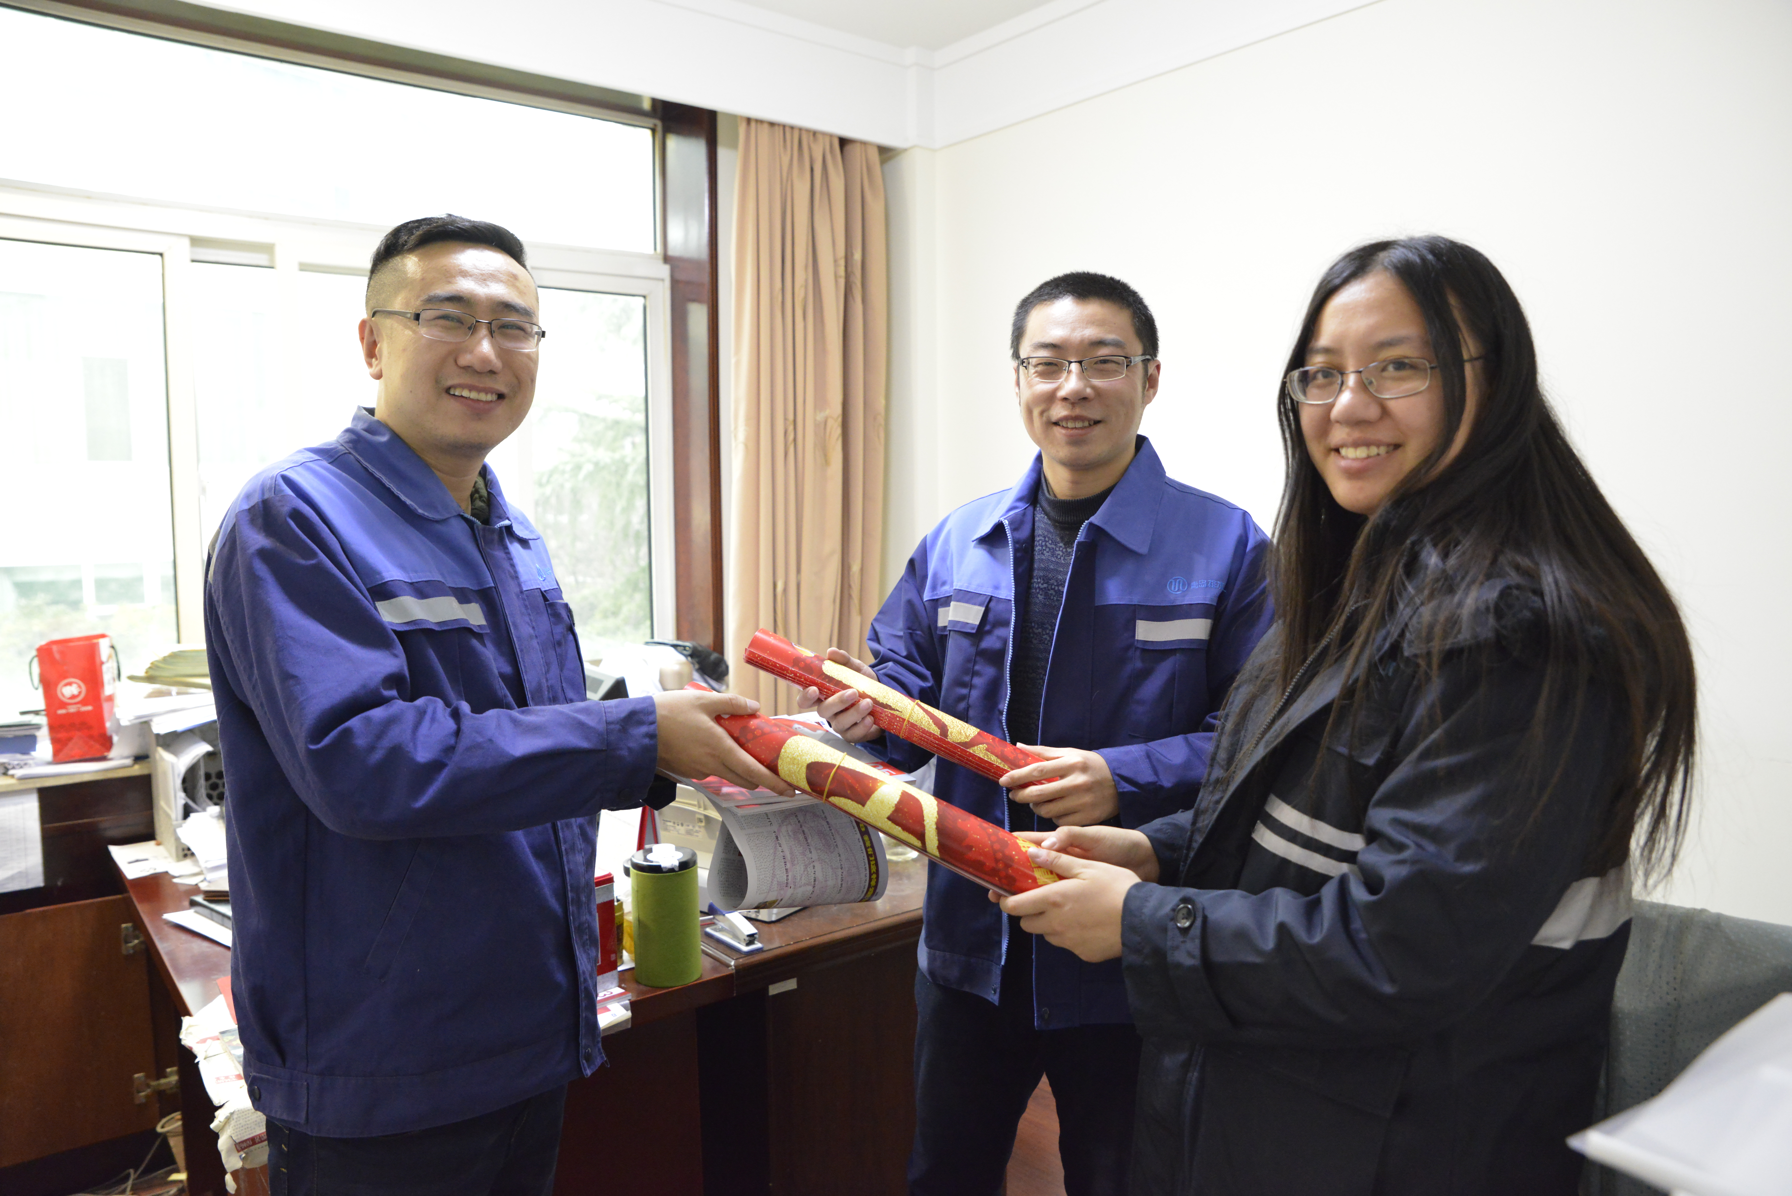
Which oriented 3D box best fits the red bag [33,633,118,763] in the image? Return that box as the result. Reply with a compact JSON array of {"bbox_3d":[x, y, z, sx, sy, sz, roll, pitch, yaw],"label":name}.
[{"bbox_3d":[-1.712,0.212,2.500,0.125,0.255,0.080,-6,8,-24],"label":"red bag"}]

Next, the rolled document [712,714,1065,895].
[{"bbox_3d":[-0.021,0.176,1.050,0.375,0.047,0.047,23,-9,15],"label":"rolled document"}]

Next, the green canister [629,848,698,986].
[{"bbox_3d":[-0.311,0.432,1.611,0.093,0.175,0.093,-2,6,-17],"label":"green canister"}]

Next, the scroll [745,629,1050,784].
[{"bbox_3d":[0.014,0.131,1.280,0.371,0.037,0.037,25,-5,3],"label":"scroll"}]

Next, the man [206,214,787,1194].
[{"bbox_3d":[-0.376,0.465,1.242,0.560,1.730,0.520,3,6,26],"label":"man"}]

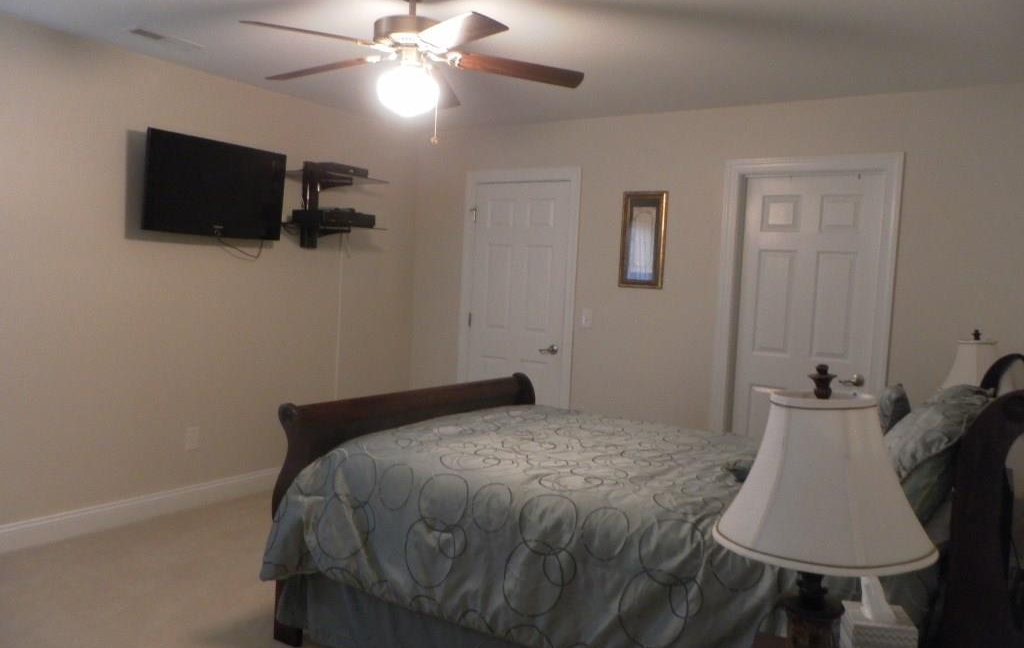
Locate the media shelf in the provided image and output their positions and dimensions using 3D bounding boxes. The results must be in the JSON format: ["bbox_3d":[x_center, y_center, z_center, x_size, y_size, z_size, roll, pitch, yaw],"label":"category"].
[{"bbox_3d":[-1.129,-0.737,4.755,0.400,0.540,0.590,5,4,35],"label":"media shelf"}]

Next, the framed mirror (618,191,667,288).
[{"bbox_3d":[0.805,-0.513,4.714,0.296,0.587,0.030,5,4,35],"label":"framed mirror"}]

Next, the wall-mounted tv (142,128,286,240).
[{"bbox_3d":[-1.609,-0.734,4.185,0.075,0.499,0.843,10,7,34],"label":"wall-mounted tv"}]

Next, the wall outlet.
[{"bbox_3d":[-1.794,0.640,4.323,0.012,0.118,0.075,5,4,35],"label":"wall outlet"}]

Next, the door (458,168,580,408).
[{"bbox_3d":[0.022,0.018,5.309,0.932,2.116,0.090,5,4,35],"label":"door"}]

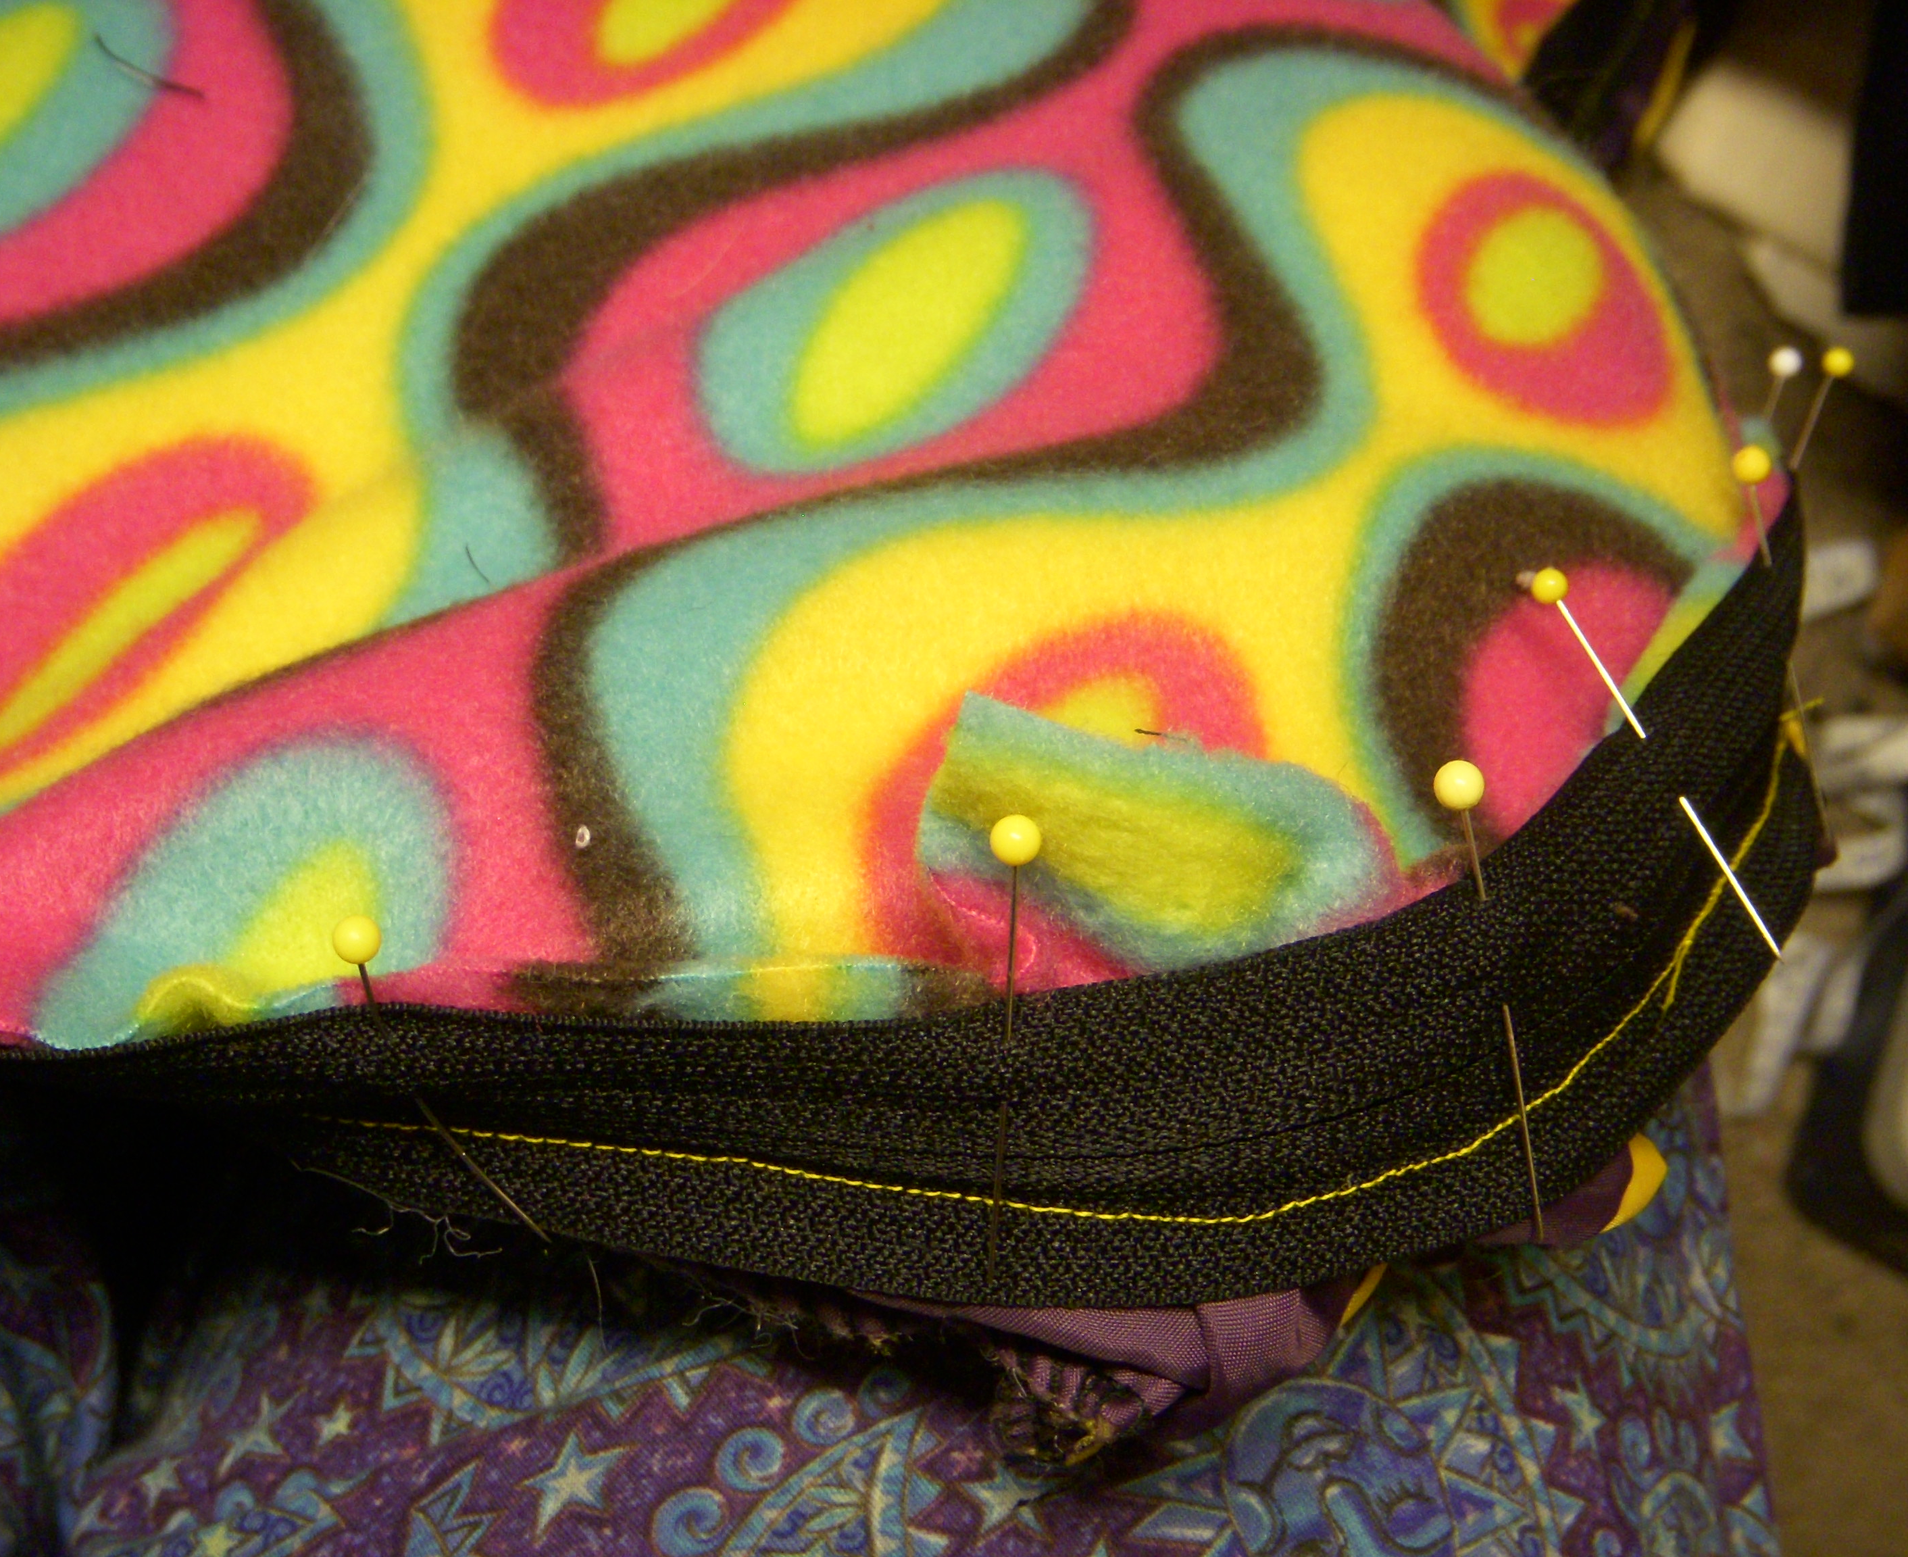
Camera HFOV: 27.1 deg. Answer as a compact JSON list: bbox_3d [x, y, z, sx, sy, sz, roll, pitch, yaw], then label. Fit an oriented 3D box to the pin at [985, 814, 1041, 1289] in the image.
[{"bbox_3d":[0.004,0.024,0.360,0.005,0.005,0.044,3,72,1],"label":"pin"}]

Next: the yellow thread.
[{"bbox_3d":[0.013,0.018,0.380,0.146,0.018,0.066,0,46,0],"label":"yellow thread"}]

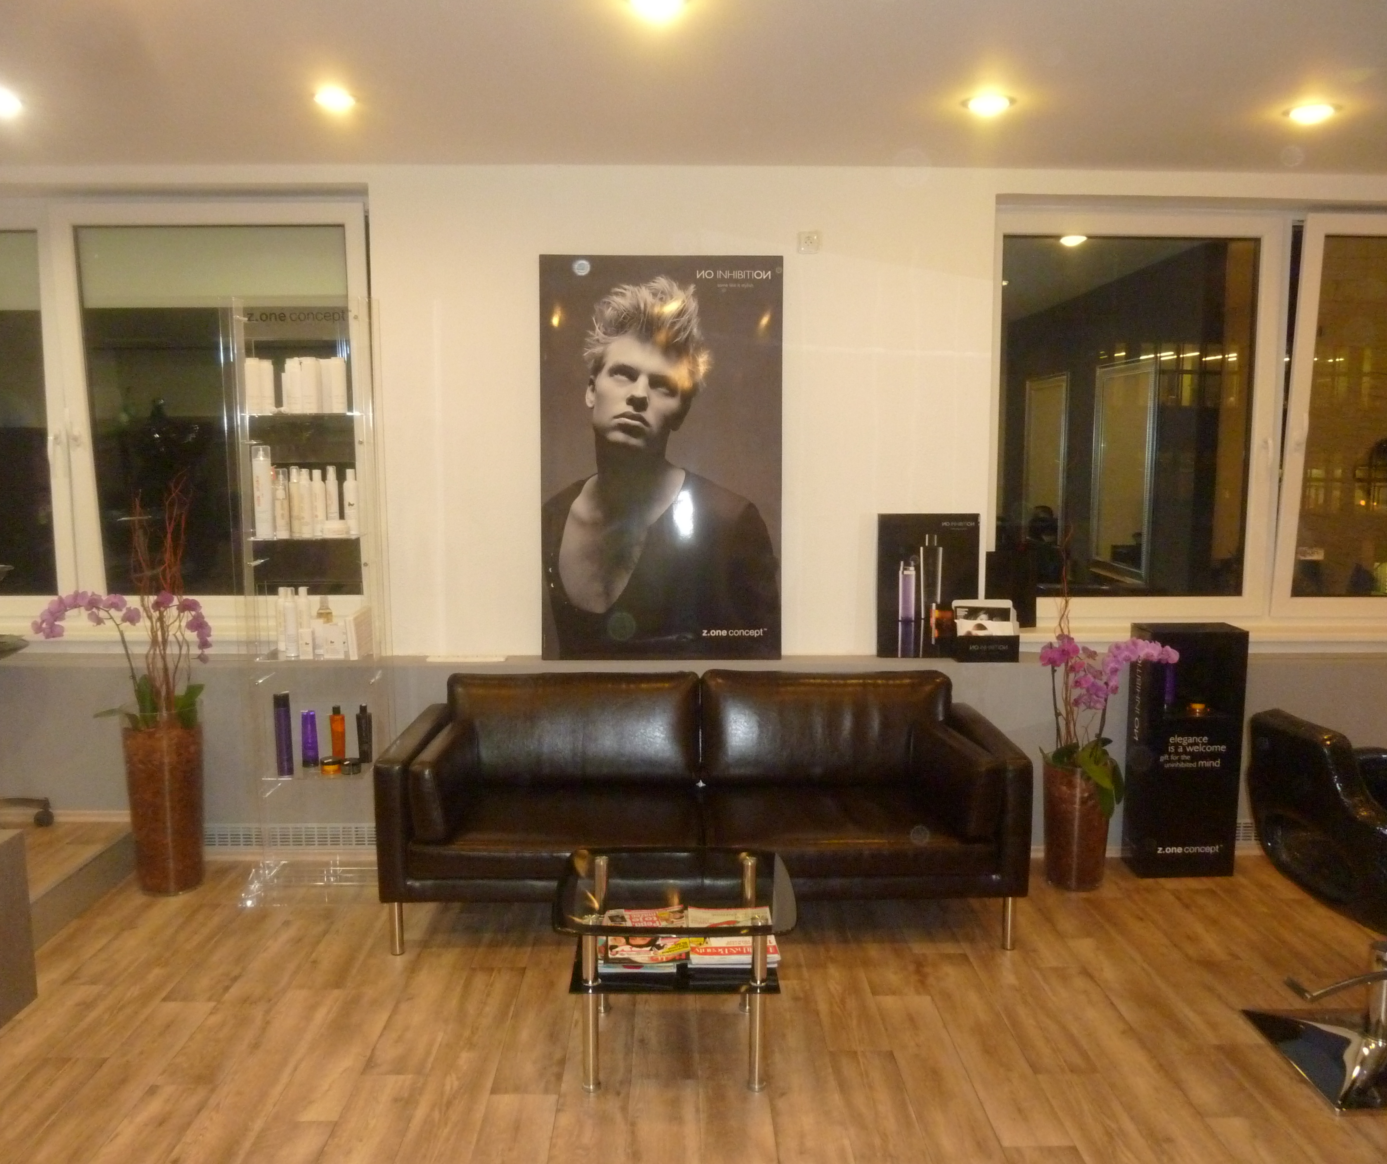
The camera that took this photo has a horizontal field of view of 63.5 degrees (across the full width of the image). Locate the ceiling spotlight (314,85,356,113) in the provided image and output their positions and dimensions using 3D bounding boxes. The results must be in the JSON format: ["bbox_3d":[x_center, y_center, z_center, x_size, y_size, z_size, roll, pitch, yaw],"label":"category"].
[{"bbox_3d":[-1.071,-1.432,3.361,0.125,0.050,0.125,0,7,-1],"label":"ceiling spotlight"}]

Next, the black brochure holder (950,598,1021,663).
[{"bbox_3d":[1.123,0.192,4.310,0.235,0.220,0.100,0,7,-1],"label":"black brochure holder"}]

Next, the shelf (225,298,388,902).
[{"bbox_3d":[-1.338,0.085,3.960,0.535,2.070,0.340,0,7,-1],"label":"shelf"}]

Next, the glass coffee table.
[{"bbox_3d":[-0.049,1.024,2.969,0.600,0.455,0.520,0,7,-1],"label":"glass coffee table"}]

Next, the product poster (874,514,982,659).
[{"bbox_3d":[0.913,0.014,4.365,0.405,0.560,0.020,0,2,-1],"label":"product poster"}]

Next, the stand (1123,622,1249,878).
[{"bbox_3d":[1.824,0.624,4.194,0.345,0.930,0.190,0,7,-1],"label":"stand"}]

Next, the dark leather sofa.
[{"bbox_3d":[0.025,0.732,3.885,2.040,0.800,0.810,0,7,-1],"label":"dark leather sofa"}]

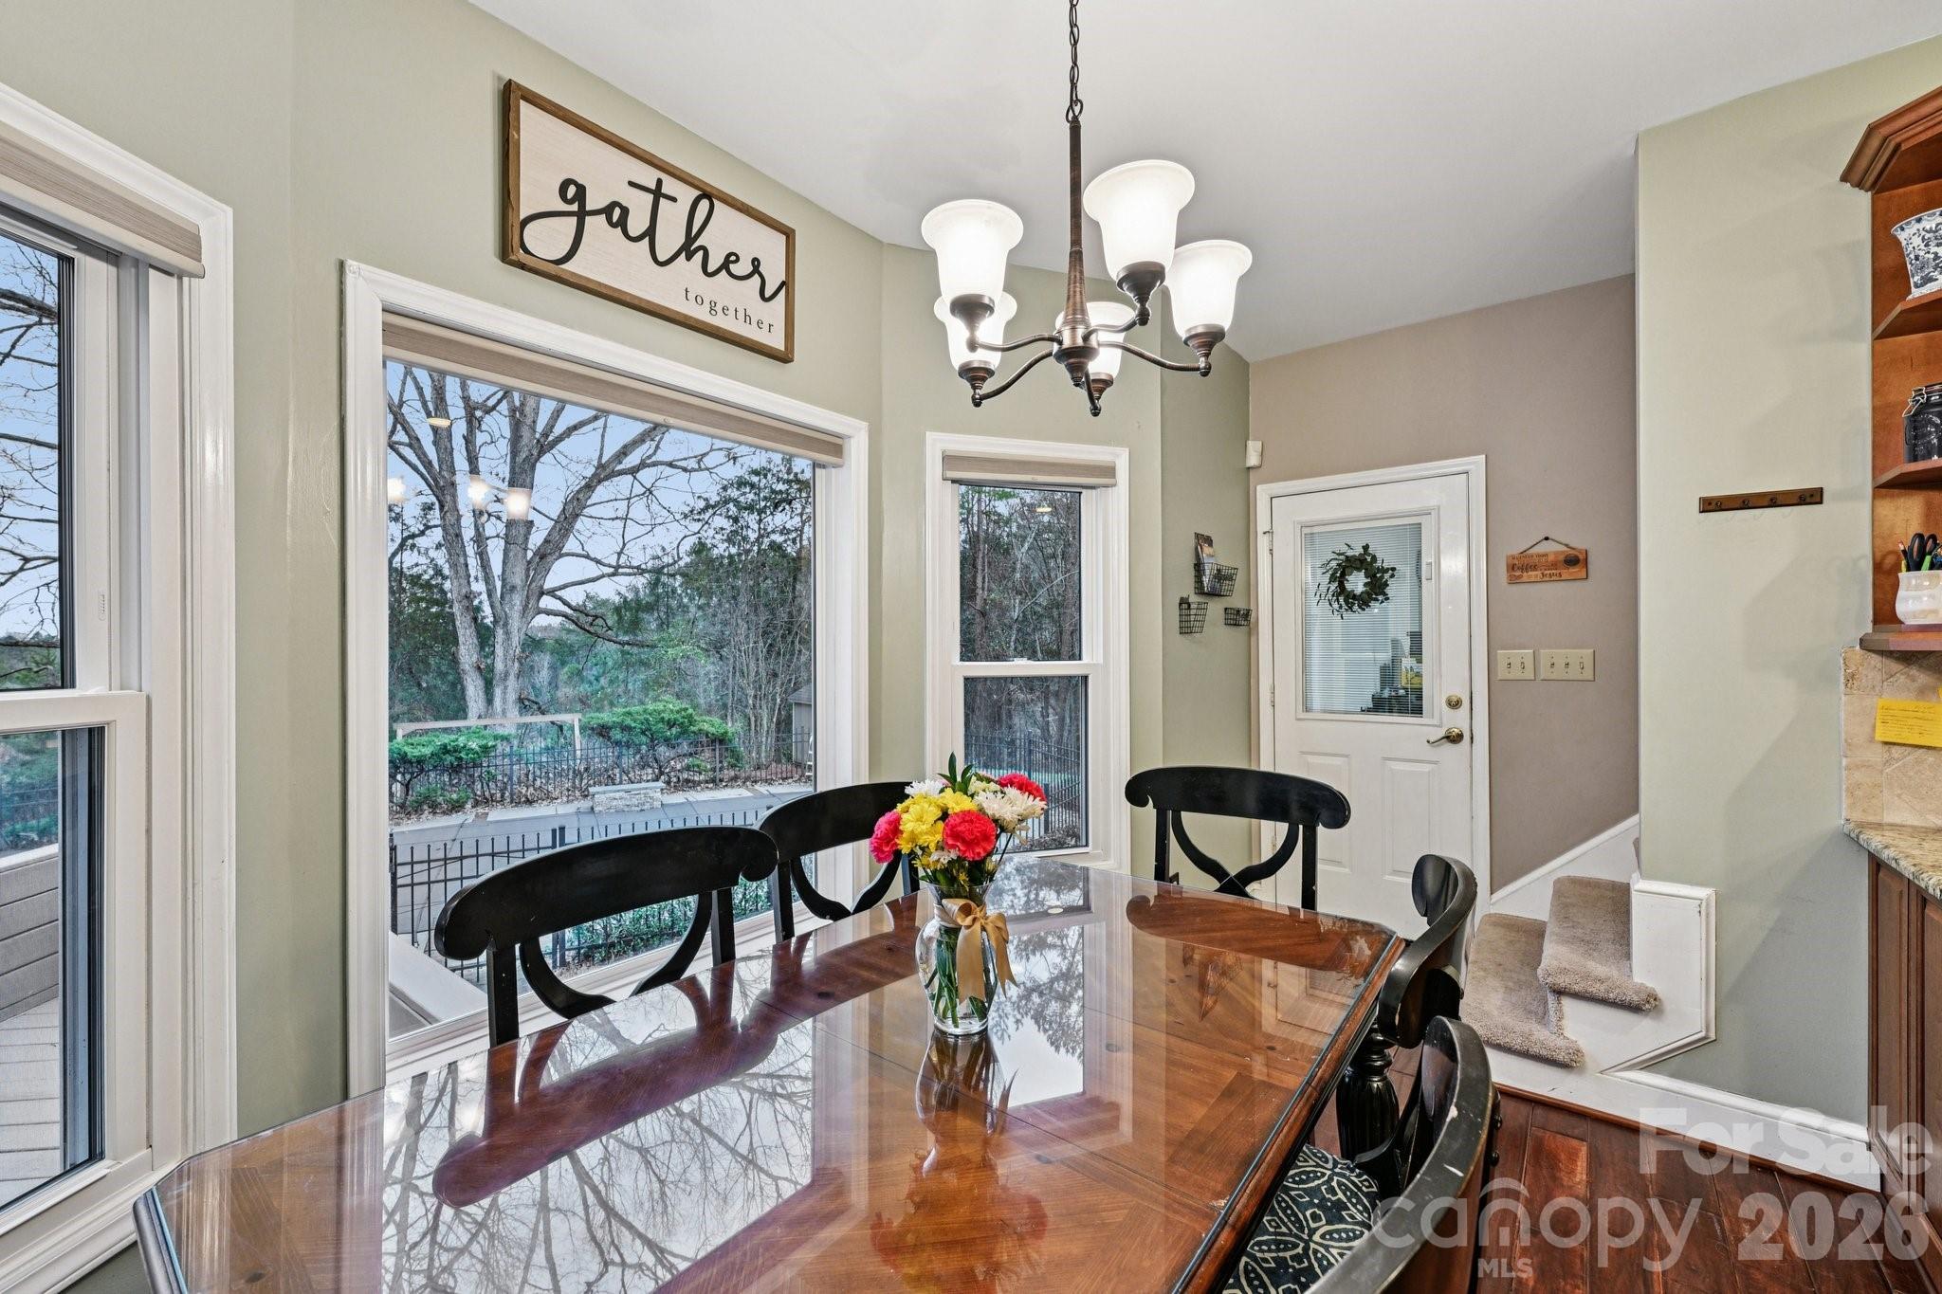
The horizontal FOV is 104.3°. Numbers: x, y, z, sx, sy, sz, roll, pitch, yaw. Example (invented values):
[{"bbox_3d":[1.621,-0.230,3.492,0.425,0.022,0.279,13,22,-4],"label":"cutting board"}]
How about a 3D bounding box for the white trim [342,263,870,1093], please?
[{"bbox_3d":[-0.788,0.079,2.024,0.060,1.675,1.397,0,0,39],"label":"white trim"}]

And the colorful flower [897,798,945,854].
[{"bbox_3d":[-0.071,0.257,1.080,0.067,0.077,0.065,0,0,9],"label":"colorful flower"}]

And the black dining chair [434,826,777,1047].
[{"bbox_3d":[-0.372,0.828,1.100,0.560,1.000,0.530,0,0,39],"label":"black dining chair"}]

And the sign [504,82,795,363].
[{"bbox_3d":[-0.788,-1.060,1.984,0.040,0.392,0.776,0,0,39],"label":"sign"}]

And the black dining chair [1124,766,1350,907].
[{"bbox_3d":[0.550,0.833,1.810,0.540,1.010,0.570,0,0,33],"label":"black dining chair"}]

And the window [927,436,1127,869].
[{"bbox_3d":[0.217,0.079,2.801,0.786,1.674,0.100,0,0,-16],"label":"window"}]

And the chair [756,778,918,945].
[{"bbox_3d":[-0.100,0.833,1.595,0.570,1.010,0.530,0,0,45],"label":"chair"}]

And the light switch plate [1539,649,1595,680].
[{"bbox_3d":[2.347,0.072,2.968,0.164,0.118,0.012,0,0,36],"label":"light switch plate"}]

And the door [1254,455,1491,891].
[{"bbox_3d":[1.789,0.266,3.422,0.916,2.109,0.120,0,0,36],"label":"door"}]

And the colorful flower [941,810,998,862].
[{"bbox_3d":[-0.001,0.268,1.070,0.075,0.070,0.060,0,0,-3],"label":"colorful flower"}]

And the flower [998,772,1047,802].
[{"bbox_3d":[0.082,0.231,1.215,0.078,0.060,0.070,0,0,0],"label":"flower"}]

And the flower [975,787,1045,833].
[{"bbox_3d":[0.057,0.242,1.120,0.099,0.067,0.085,0,0,-11],"label":"flower"}]

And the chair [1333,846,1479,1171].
[{"bbox_3d":[0.455,0.833,1.177,0.570,1.010,0.530,0,0,35],"label":"chair"}]

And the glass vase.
[{"bbox_3d":[-0.019,0.469,1.149,0.125,0.212,0.125,0,0,0],"label":"glass vase"}]

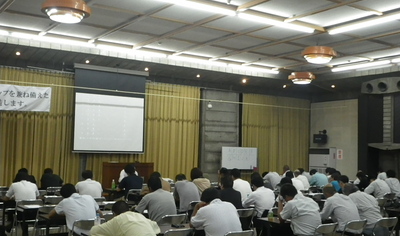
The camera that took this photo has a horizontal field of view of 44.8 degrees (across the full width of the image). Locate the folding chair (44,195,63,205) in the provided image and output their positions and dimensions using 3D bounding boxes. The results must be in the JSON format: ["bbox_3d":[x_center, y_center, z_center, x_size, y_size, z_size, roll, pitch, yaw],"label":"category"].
[{"bbox_3d":[-2.800,1.860,9.156,0.460,0.770,0.490,4,-5,-37],"label":"folding chair"}]

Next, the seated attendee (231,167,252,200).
[{"bbox_3d":[0.771,1.716,9.980,0.500,1.320,0.800,4,-4,-33],"label":"seated attendee"}]

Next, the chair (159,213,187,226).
[{"bbox_3d":[-0.518,1.754,6.986,0.460,0.770,0.480,3,-5,-35],"label":"chair"}]

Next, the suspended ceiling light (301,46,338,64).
[{"bbox_3d":[3.266,-1.719,13.264,0.950,0.380,0.950,1,-4,0],"label":"suspended ceiling light"}]

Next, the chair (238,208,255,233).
[{"bbox_3d":[0.628,1.919,8.313,0.460,0.770,0.480,4,-4,-34],"label":"chair"}]

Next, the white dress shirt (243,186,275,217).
[{"bbox_3d":[1.072,1.498,8.699,0.530,0.600,0.460,4,-4,-34],"label":"white dress shirt"}]

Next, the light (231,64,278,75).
[{"bbox_3d":[1.972,-1.762,17.453,2.345,0.110,0.110,4,-4,-33],"label":"light"}]

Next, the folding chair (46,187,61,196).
[{"bbox_3d":[-3.335,1.957,11.057,0.460,0.760,0.470,4,-4,-33],"label":"folding chair"}]

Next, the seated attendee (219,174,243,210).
[{"bbox_3d":[0.465,1.586,7.958,0.500,1.280,0.780,4,-5,-35],"label":"seated attendee"}]

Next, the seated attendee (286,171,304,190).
[{"bbox_3d":[2.371,1.915,11.986,0.540,1.220,0.800,3,-5,-35],"label":"seated attendee"}]

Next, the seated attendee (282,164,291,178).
[{"bbox_3d":[2.537,2.047,14.118,0.480,1.280,0.780,4,-5,-35],"label":"seated attendee"}]

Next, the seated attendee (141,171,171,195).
[{"bbox_3d":[-0.990,1.758,10.342,0.540,1.240,0.780,4,-4,-34],"label":"seated attendee"}]

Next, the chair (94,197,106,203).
[{"bbox_3d":[-2.010,1.816,8.776,0.460,0.770,0.480,4,-5,-35],"label":"chair"}]

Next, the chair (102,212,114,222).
[{"bbox_3d":[-1.304,1.766,7.112,0.460,0.760,0.470,4,-4,-33],"label":"chair"}]

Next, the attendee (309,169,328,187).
[{"bbox_3d":[3.090,1.963,12.547,0.540,1.220,0.800,3,-5,-35],"label":"attendee"}]

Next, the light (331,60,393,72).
[{"bbox_3d":[5.582,-1.815,17.011,0.130,0.100,2.420,4,-4,-34],"label":"light"}]

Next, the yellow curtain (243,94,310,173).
[{"bbox_3d":[3.461,1.111,21.660,4.087,4.058,0.200,4,-4,-33],"label":"yellow curtain"}]

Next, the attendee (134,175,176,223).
[{"bbox_3d":[-0.613,1.508,7.129,0.540,1.280,0.800,4,-5,-35],"label":"attendee"}]

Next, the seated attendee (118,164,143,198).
[{"bbox_3d":[-1.631,1.760,11.358,0.540,1.320,0.780,4,-4,-34],"label":"seated attendee"}]

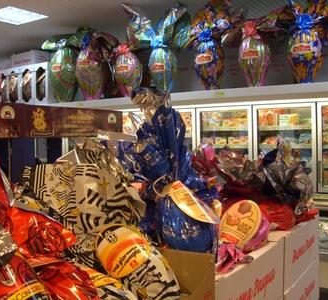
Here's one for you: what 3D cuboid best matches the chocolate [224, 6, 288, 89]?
[{"bbox_3d":[0.978,-1.095,4.692,0.630,0.820,0.400,0,2,28],"label":"chocolate"}]

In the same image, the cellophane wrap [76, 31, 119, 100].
[{"bbox_3d":[-0.861,-1.094,5.686,0.500,0.880,0.420,0,2,23],"label":"cellophane wrap"}]

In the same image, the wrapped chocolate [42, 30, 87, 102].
[{"bbox_3d":[-1.353,-1.149,5.970,0.520,0.930,0.420,0,2,23],"label":"wrapped chocolate"}]

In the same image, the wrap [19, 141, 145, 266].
[{"bbox_3d":[-0.199,0.156,1.130,0.290,0.300,0.220,-18,-12,1],"label":"wrap"}]

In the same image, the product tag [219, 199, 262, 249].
[{"bbox_3d":[0.253,0.243,1.450,0.125,0.165,0.020,14,-20,18],"label":"product tag"}]

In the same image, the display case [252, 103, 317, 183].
[{"bbox_3d":[1.426,-0.047,5.072,0.720,0.950,0.360,0,2,30],"label":"display case"}]

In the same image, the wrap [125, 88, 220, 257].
[{"bbox_3d":[0.028,0.073,1.310,0.245,0.490,0.220,-12,-3,6],"label":"wrap"}]

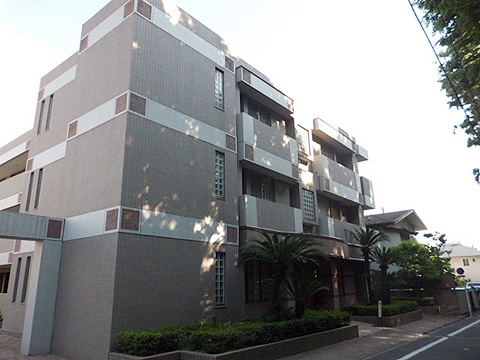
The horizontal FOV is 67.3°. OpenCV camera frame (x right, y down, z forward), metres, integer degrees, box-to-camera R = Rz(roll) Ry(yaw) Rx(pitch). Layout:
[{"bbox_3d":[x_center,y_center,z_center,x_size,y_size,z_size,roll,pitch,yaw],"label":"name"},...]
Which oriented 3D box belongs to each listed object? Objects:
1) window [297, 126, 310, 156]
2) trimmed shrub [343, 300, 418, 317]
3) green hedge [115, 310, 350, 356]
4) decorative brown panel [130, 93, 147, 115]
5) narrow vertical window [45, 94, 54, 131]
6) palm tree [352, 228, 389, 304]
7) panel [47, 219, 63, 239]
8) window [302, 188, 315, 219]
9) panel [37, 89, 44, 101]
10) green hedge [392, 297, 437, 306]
[{"bbox_3d":[2.871,-1.776,16.233,0.120,1.220,0.960,-13,-20,37],"label":"window"},{"bbox_3d":[5.642,5.088,14.372,1.900,0.400,3.100,-15,-20,42],"label":"trimmed shrub"},{"bbox_3d":[0.495,3.862,9.487,1.970,0.525,6.969,-15,-21,39],"label":"green hedge"},{"bbox_3d":[-2.618,-1.922,9.251,0.050,0.460,0.465,-13,-20,37],"label":"decorative brown panel"},{"bbox_3d":[-7.124,-2.528,13.611,0.290,1.460,0.120,-13,-20,37],"label":"narrow vertical window"},{"bbox_3d":[5.591,3.921,15.830,1.616,3.384,1.616,-15,-21,39],"label":"palm tree"},{"bbox_3d":[-4.938,1.330,9.624,0.050,0.450,0.355,-13,-20,37],"label":"panel"},{"bbox_3d":[2.911,1.040,15.274,0.121,1.232,0.858,-15,-21,39],"label":"window"},{"bbox_3d":[-7.090,-3.004,12.868,0.424,0.444,0.061,-13,-20,36],"label":"panel"},{"bbox_3d":[9.673,6.590,19.477,1.919,0.455,1.616,-15,-21,39],"label":"green hedge"}]

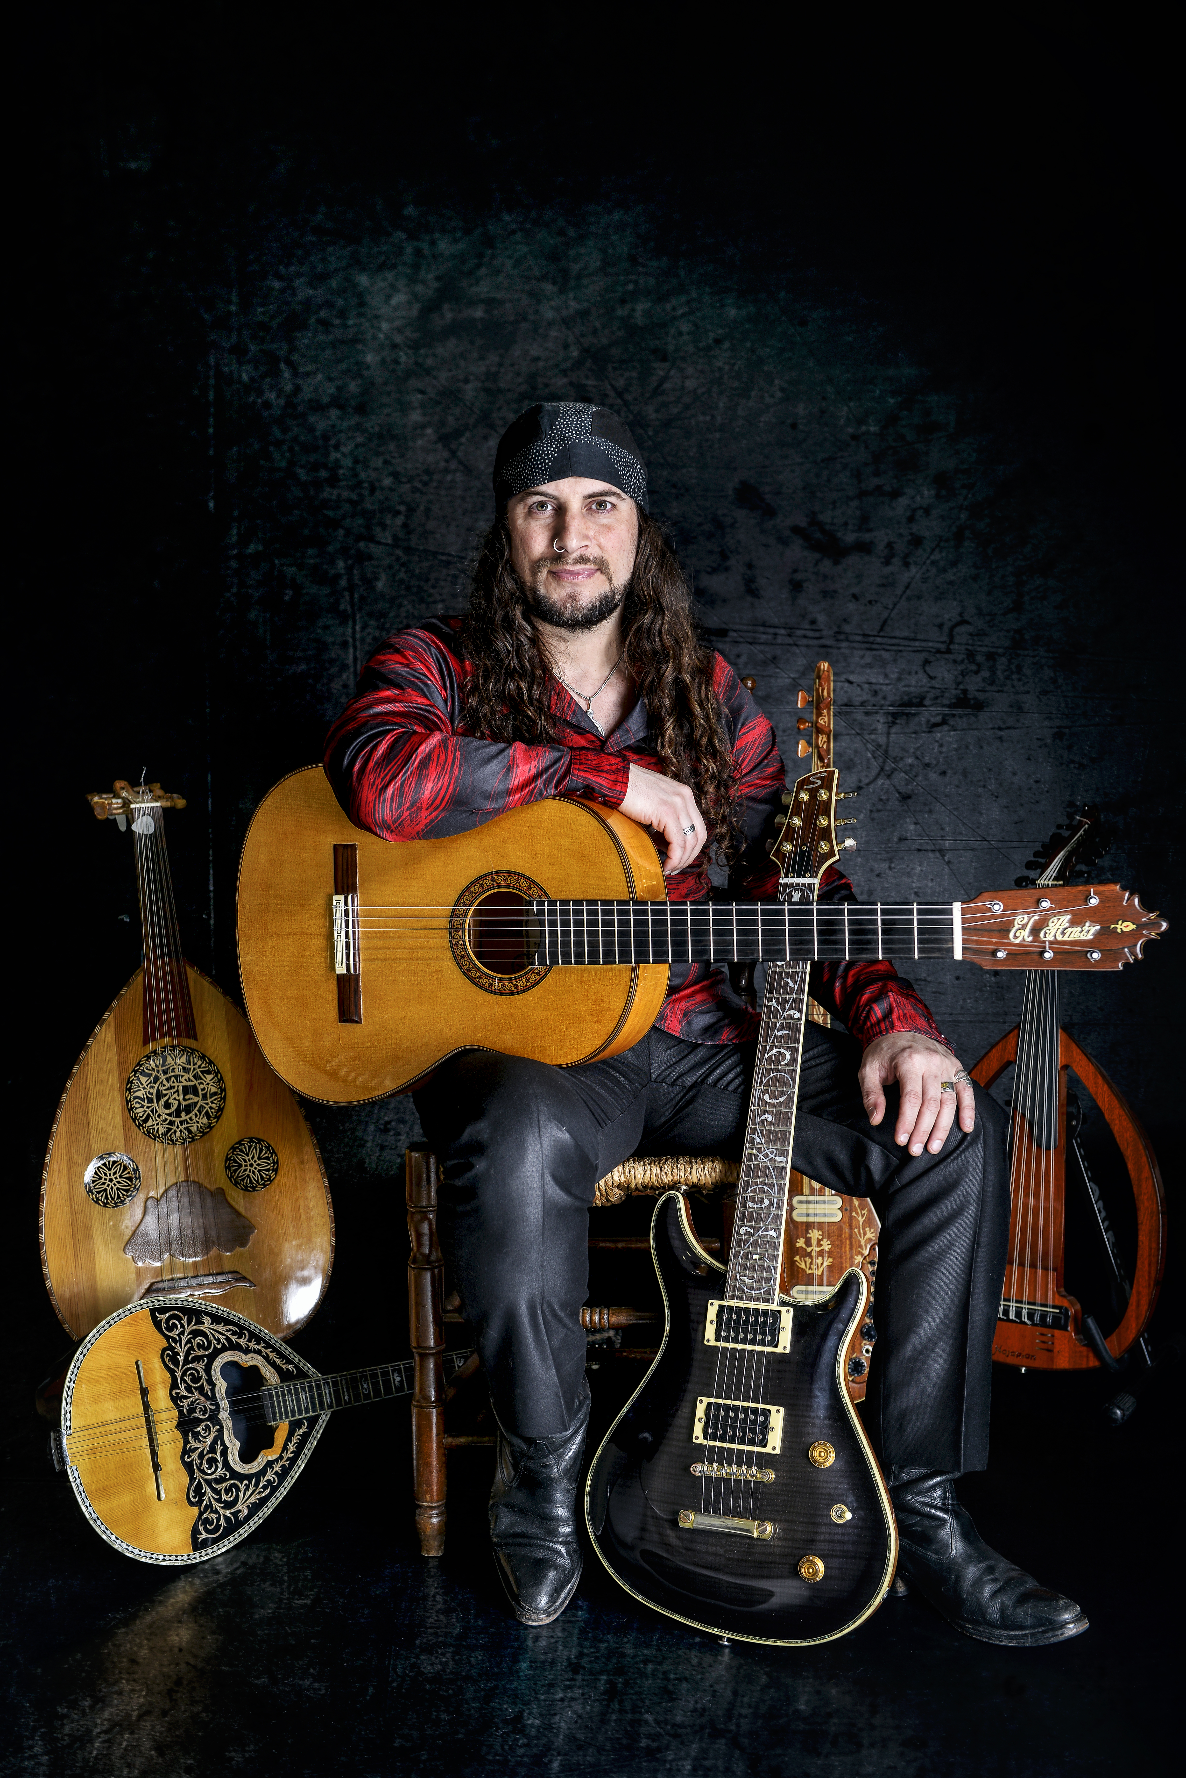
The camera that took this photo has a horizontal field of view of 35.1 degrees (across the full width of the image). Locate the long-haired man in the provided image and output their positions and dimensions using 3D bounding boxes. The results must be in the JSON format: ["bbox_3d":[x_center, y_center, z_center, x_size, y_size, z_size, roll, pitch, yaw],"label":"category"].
[{"bbox_3d":[0.100,0.095,2.122,0.775,1.280,0.620,0,4,0],"label":"long-haired man"}]

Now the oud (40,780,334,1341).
[{"bbox_3d":[-0.554,0.232,2.404,0.360,0.755,0.200,-3,-10,-25],"label":"oud"}]

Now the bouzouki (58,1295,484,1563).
[{"bbox_3d":[-0.304,0.636,2.425,0.165,0.310,0.980,-22,-15,40],"label":"bouzouki"}]

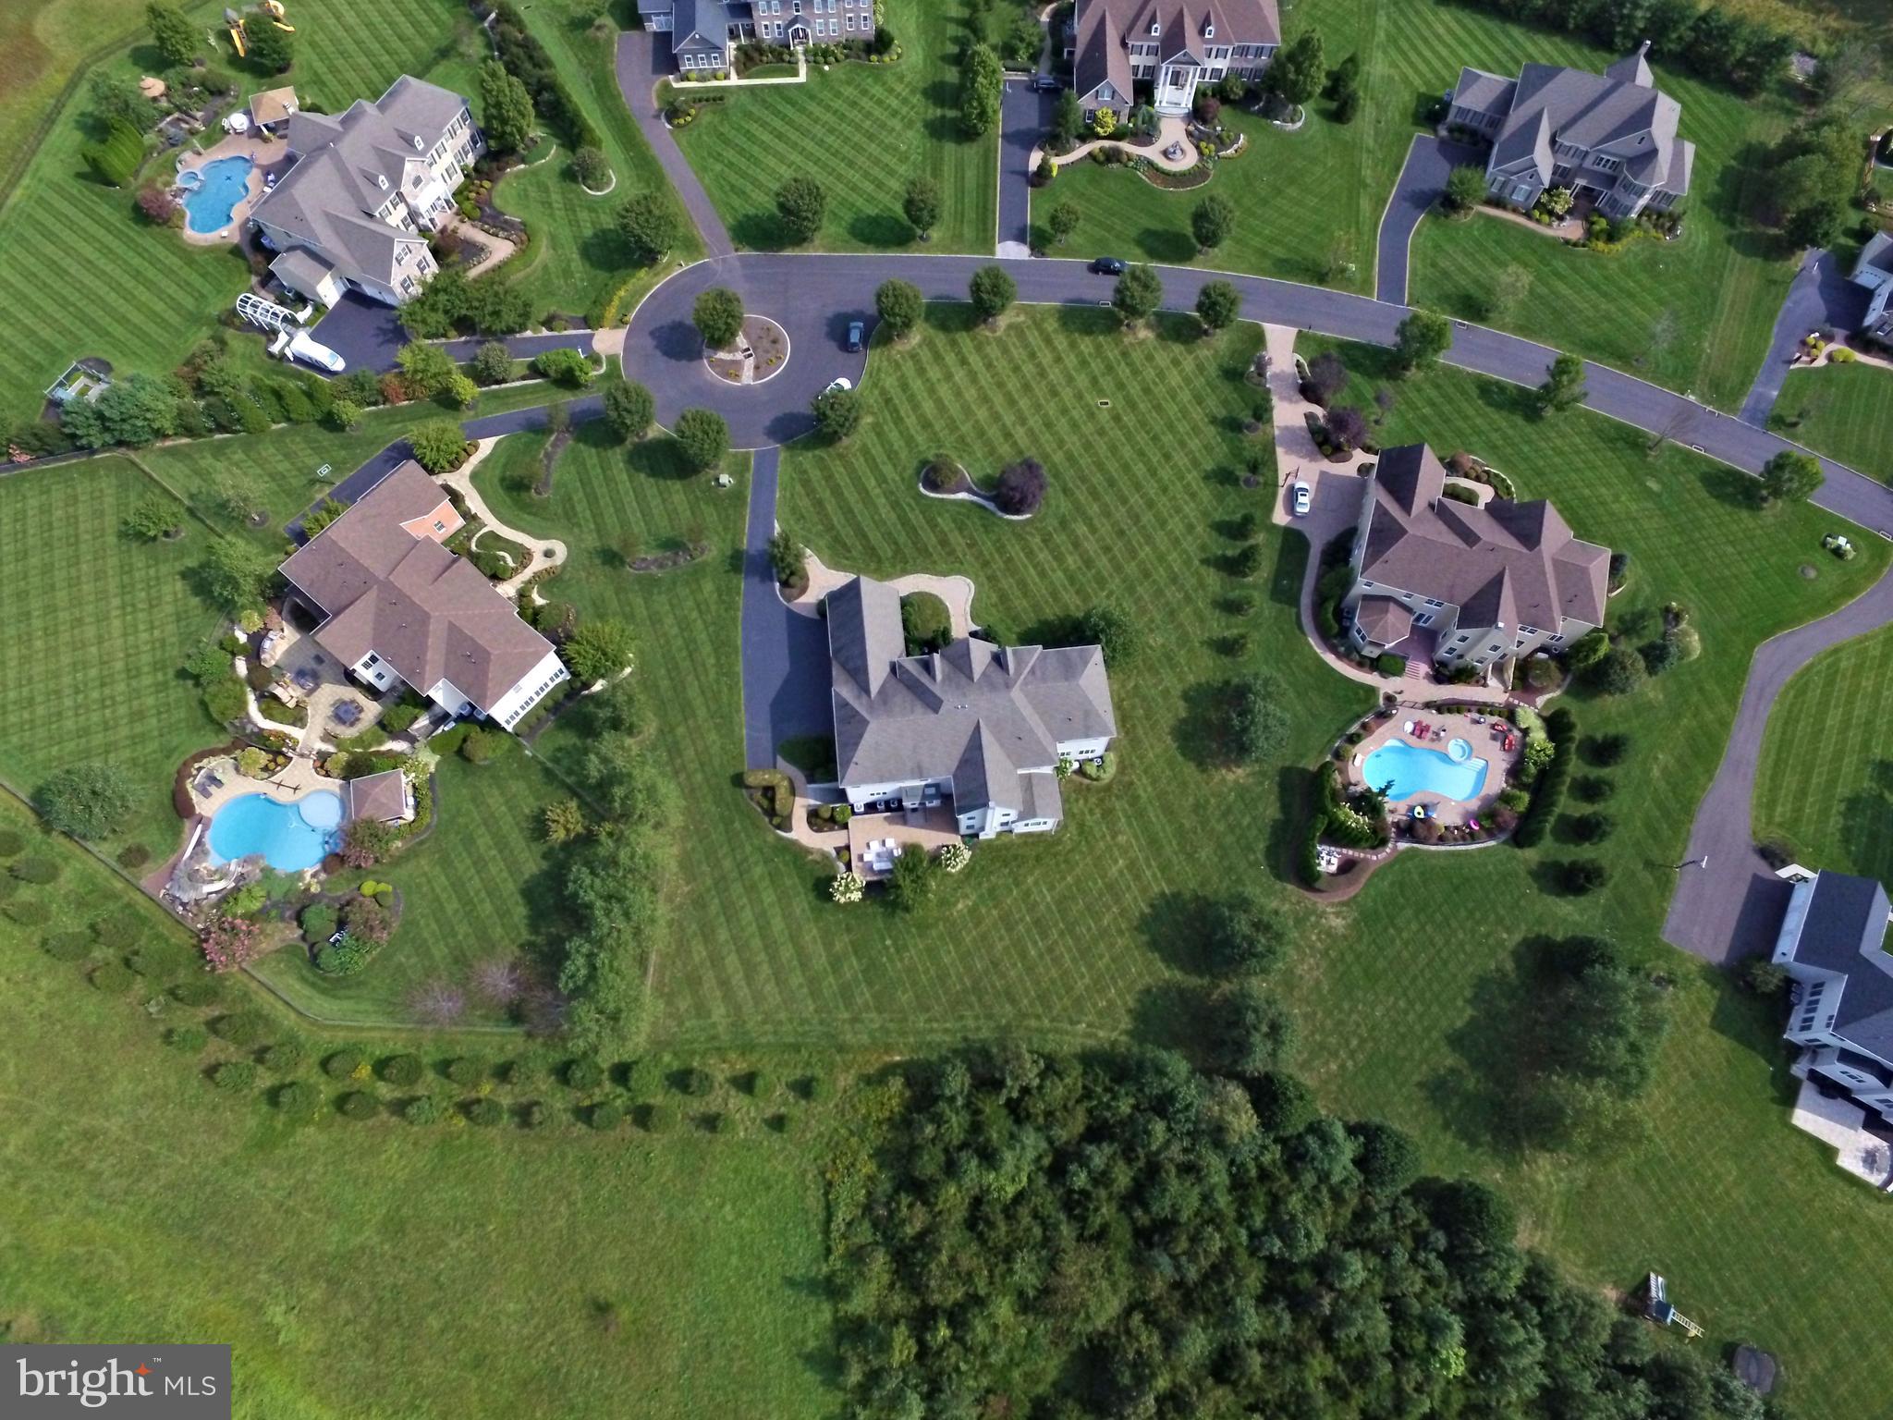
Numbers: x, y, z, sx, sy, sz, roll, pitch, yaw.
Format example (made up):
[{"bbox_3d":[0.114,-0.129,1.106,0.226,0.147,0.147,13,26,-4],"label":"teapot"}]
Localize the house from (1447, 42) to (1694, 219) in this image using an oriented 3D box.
[{"bbox_3d":[83.677,-77.865,145.057,31.690,10.500,21.270,19,69,8],"label":"house"}]

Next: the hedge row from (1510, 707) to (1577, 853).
[{"bbox_3d":[62.990,7.309,114.676,2.000,3.000,15.400,24,70,10],"label":"hedge row"}]

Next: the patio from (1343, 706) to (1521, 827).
[{"bbox_3d":[52.299,5.810,116.566,18.000,1.000,13.200,9,68,4],"label":"patio"}]

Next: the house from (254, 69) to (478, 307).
[{"bbox_3d":[-76.992,-70.083,143.307,29.740,10.500,34.100,24,70,10],"label":"house"}]

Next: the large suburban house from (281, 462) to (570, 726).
[{"bbox_3d":[-56.748,-11.802,119.446,31.440,10.500,20.720,37,73,14],"label":"large suburban house"}]

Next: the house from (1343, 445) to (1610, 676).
[{"bbox_3d":[58.659,-15.864,120.082,26.360,10.500,23.050,16,69,7],"label":"house"}]

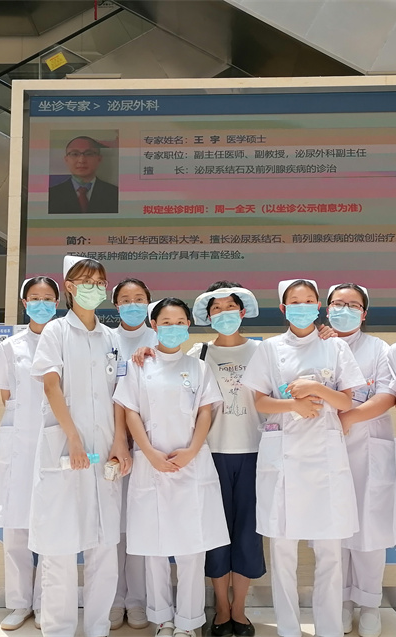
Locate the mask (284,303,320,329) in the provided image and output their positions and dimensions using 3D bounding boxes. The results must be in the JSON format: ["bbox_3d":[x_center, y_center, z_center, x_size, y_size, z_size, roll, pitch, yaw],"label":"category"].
[{"bbox_3d":[0.442,-0.011,2.700,0.144,0.110,0.080,-1,-7,6],"label":"mask"}]

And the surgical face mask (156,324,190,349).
[{"bbox_3d":[-0.111,0.084,2.930,0.144,0.107,0.080,1,-7,-7],"label":"surgical face mask"}]

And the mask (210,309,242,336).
[{"bbox_3d":[0.133,0.021,2.980,0.138,0.110,0.080,-9,-15,0],"label":"mask"}]

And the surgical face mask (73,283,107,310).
[{"bbox_3d":[-0.454,-0.093,2.700,0.136,0.110,0.080,4,-11,-31],"label":"surgical face mask"}]

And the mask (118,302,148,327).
[{"bbox_3d":[-0.314,-0.018,3.090,0.140,0.110,0.080,-3,-6,-9],"label":"mask"}]

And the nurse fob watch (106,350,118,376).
[{"bbox_3d":[-0.368,0.193,2.700,0.040,0.093,0.015,5,-9,-35],"label":"nurse fob watch"}]

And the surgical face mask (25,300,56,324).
[{"bbox_3d":[-0.766,-0.028,3.120,0.144,0.112,0.080,1,-7,-14],"label":"surgical face mask"}]

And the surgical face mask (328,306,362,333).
[{"bbox_3d":[0.659,0.006,2.850,0.150,0.113,0.080,1,-6,13],"label":"surgical face mask"}]

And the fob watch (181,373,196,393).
[{"bbox_3d":[-0.044,0.293,2.900,0.062,0.092,0.015,0,-12,-1],"label":"fob watch"}]

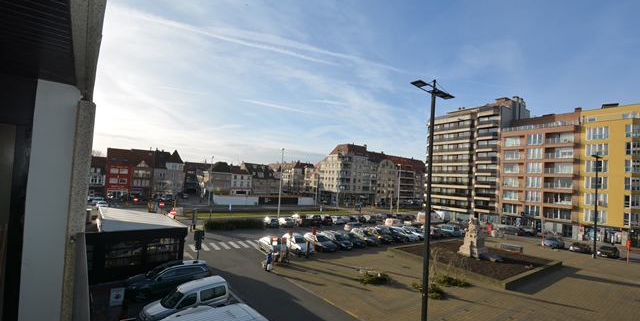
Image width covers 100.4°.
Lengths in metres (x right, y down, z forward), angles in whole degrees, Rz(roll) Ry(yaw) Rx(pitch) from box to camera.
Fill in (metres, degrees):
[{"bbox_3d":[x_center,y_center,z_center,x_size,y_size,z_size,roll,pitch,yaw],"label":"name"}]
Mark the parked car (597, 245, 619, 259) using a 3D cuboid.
[{"bbox_3d":[39.084,12.259,36.082,4.400,1.420,1.800,6,-5,-36],"label":"parked car"}]

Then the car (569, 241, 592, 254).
[{"bbox_3d":[38.327,12.746,39.145,4.100,1.450,1.760,6,-4,-34],"label":"car"}]

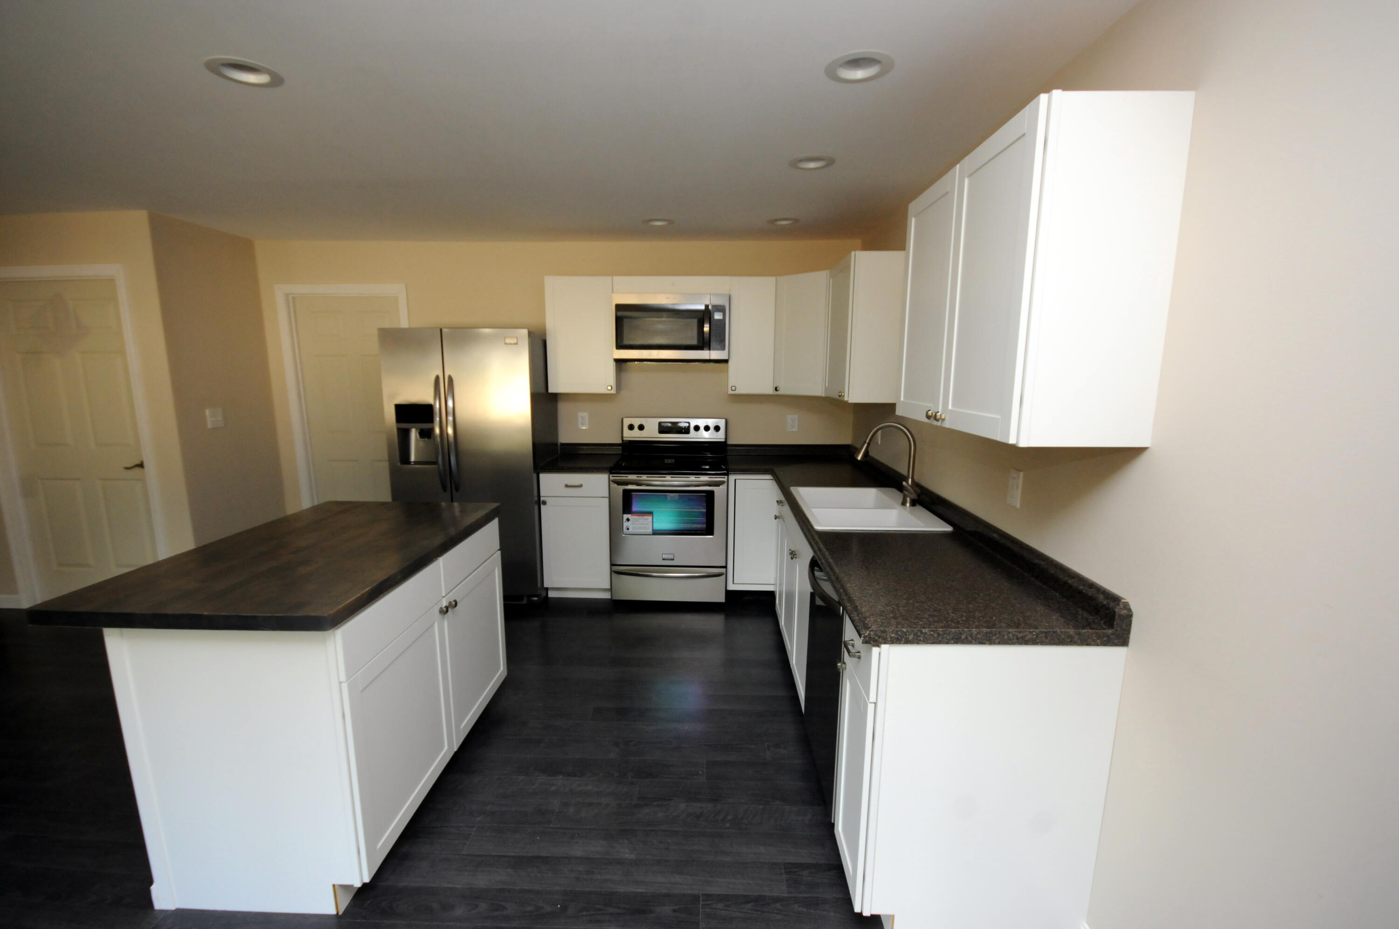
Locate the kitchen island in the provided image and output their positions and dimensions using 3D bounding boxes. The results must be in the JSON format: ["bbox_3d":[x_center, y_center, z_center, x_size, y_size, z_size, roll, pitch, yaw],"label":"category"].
[{"bbox_3d":[-1.341,0.740,2.200,0.836,0.919,1.224,0,10,1],"label":"kitchen island"}]

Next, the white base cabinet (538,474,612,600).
[{"bbox_3d":[-0.794,0.442,4.110,0.456,0.876,0.635,0,10,1],"label":"white base cabinet"}]

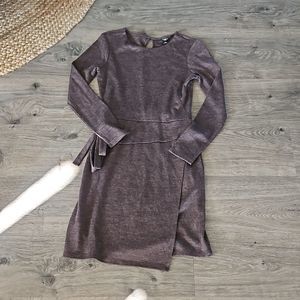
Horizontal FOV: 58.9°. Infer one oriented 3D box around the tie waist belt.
[{"bbox_3d":[-0.060,-0.017,0.960,0.427,0.035,0.199,0,75,0],"label":"tie waist belt"}]

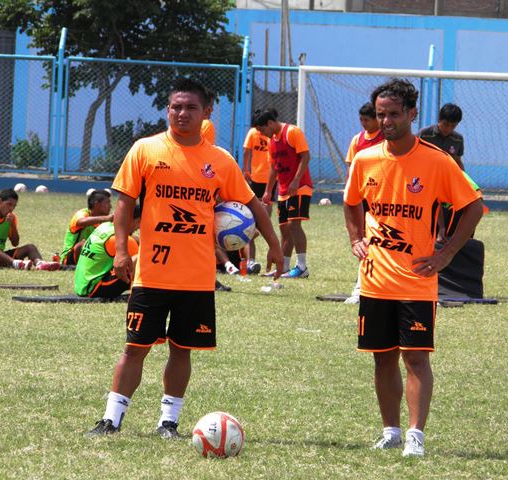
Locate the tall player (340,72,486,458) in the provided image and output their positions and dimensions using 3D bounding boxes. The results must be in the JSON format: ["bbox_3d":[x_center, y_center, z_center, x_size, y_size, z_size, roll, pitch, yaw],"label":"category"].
[{"bbox_3d":[0.732,0.118,27.400,0.580,1.710,0.420,3,1,16],"label":"tall player"}]

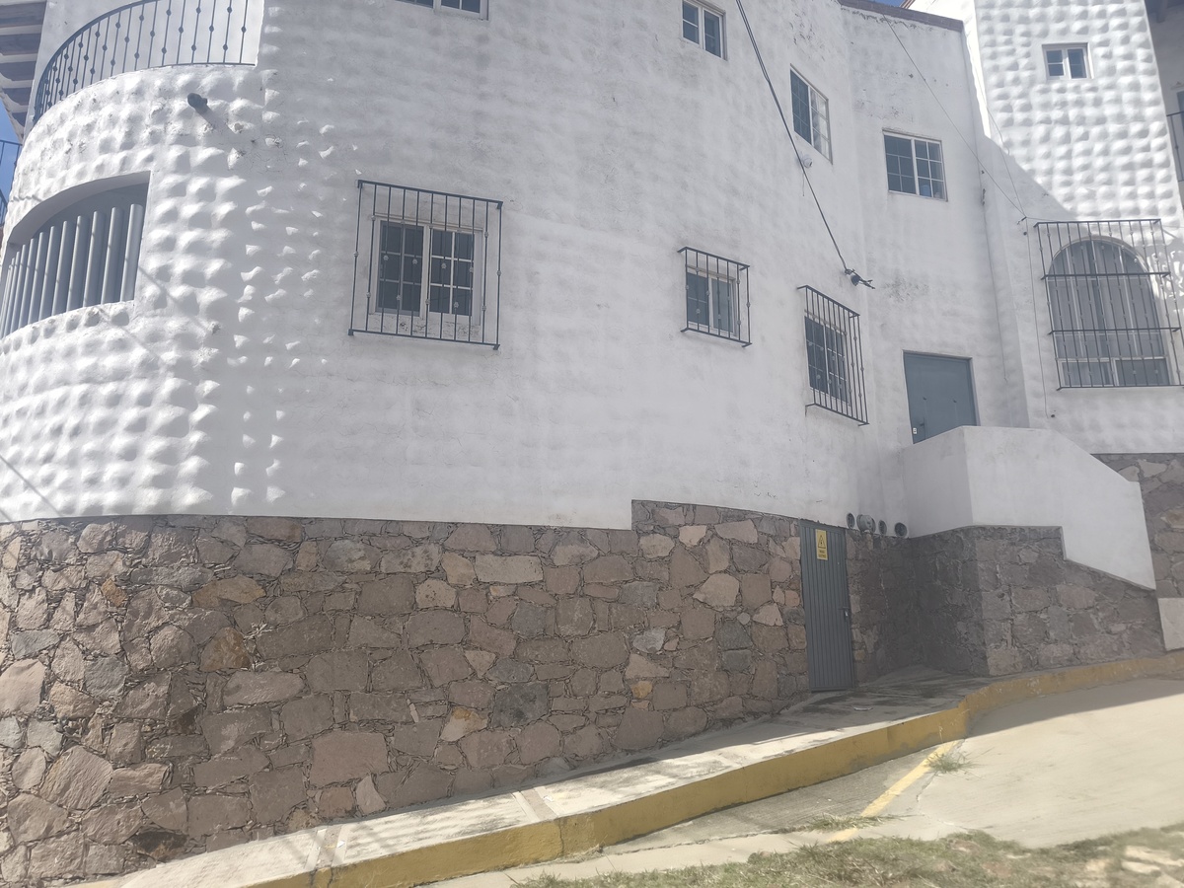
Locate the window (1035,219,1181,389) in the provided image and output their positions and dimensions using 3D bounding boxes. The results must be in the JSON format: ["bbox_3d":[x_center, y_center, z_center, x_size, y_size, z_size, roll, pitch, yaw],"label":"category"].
[{"bbox_3d":[7.231,-1.955,11.531,1.679,2.470,0.200,-1,-13,3],"label":"window"}]

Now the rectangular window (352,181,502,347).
[{"bbox_3d":[-1.426,-1.548,7.185,1.248,1.373,0.140,4,-13,-17],"label":"rectangular window"}]

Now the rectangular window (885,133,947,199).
[{"bbox_3d":[4.810,-4.135,12.269,1.034,1.025,0.100,4,-13,-17],"label":"rectangular window"}]

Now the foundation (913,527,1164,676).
[{"bbox_3d":[5.460,1.977,10.254,2.242,1.714,1.497,1,-13,-8],"label":"foundation"}]

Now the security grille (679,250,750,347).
[{"bbox_3d":[1.299,-1.525,8.600,0.859,0.899,0.130,7,-15,-31],"label":"security grille"}]

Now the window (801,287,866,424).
[{"bbox_3d":[2.987,-1.056,10.200,0.190,1.477,1.371,-12,-17,42],"label":"window"}]

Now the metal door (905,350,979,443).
[{"bbox_3d":[4.901,-0.233,11.413,1.163,2.080,0.080,4,-13,-17],"label":"metal door"}]

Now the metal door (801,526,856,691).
[{"bbox_3d":[2.648,1.819,9.277,0.060,1.813,1.050,-12,-17,42],"label":"metal door"}]

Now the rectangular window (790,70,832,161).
[{"bbox_3d":[2.905,-4.384,10.996,0.100,1.008,1.005,-12,-17,42],"label":"rectangular window"}]

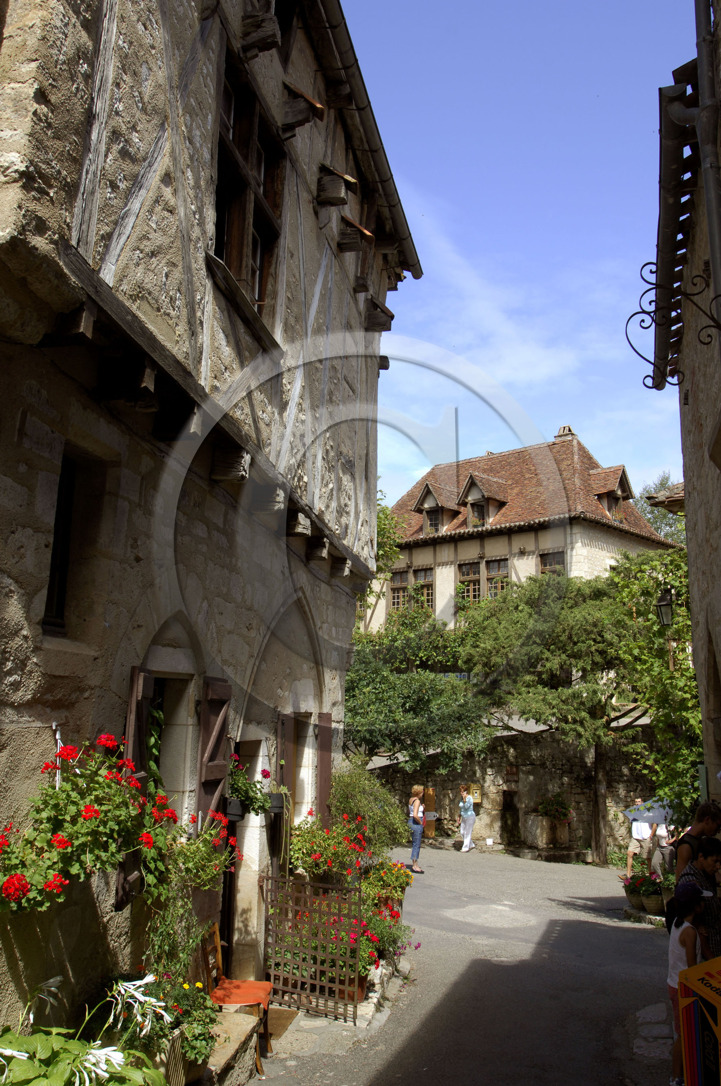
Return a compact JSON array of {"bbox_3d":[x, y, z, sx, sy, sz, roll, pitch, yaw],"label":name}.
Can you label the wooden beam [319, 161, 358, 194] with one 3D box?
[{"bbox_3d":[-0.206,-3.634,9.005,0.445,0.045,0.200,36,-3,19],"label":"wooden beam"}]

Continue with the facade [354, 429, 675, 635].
[{"bbox_3d":[6.082,1.045,36.851,11.200,10.890,8.000,-10,-16,43],"label":"facade"}]

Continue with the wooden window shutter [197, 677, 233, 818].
[{"bbox_3d":[-1.043,1.616,6.492,0.060,1.270,0.526,-2,-12,15],"label":"wooden window shutter"}]

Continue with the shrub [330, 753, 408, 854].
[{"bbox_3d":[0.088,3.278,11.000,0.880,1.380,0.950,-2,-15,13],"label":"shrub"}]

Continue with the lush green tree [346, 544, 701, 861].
[{"bbox_3d":[3.626,3.664,20.600,7.300,7.000,5.300,-1,-12,9],"label":"lush green tree"}]

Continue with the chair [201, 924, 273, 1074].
[{"bbox_3d":[-0.852,3.189,6.402,0.430,0.860,0.430,0,-15,4],"label":"chair"}]

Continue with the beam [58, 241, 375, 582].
[{"bbox_3d":[-0.641,-0.403,7.843,0.160,0.170,7.850,-1,-12,11],"label":"beam"}]

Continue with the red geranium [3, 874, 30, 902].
[{"bbox_3d":[-1.427,1.429,3.750,0.115,0.110,0.115,-2,-15,13],"label":"red geranium"}]

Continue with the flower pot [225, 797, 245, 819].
[{"bbox_3d":[-0.921,1.965,6.700,0.165,0.165,0.165,1,-14,0],"label":"flower pot"}]

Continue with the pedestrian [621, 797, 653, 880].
[{"bbox_3d":[6.029,6.445,19.700,0.540,1.720,0.520,13,-18,-39],"label":"pedestrian"}]

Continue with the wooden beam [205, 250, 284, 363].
[{"bbox_3d":[-0.791,-1.604,6.462,0.160,0.190,1.450,-1,-12,11],"label":"wooden beam"}]

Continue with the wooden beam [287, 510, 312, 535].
[{"bbox_3d":[-0.620,-0.174,8.498,0.280,0.220,0.280,-1,-12,11],"label":"wooden beam"}]

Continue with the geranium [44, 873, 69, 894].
[{"bbox_3d":[-1.312,1.470,3.900,0.085,0.080,0.095,-2,-14,13],"label":"geranium"}]

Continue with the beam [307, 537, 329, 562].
[{"bbox_3d":[-0.458,0.049,9.252,0.260,0.210,0.250,-1,-12,11],"label":"beam"}]

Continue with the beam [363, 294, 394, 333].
[{"bbox_3d":[0.264,-2.878,11.451,0.330,0.320,0.280,-1,-12,11],"label":"beam"}]

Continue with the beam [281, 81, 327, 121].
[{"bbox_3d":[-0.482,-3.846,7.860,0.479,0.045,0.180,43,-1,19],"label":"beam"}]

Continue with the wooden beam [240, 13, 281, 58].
[{"bbox_3d":[-0.737,-3.865,6.901,0.280,0.250,0.150,-2,-14,13],"label":"wooden beam"}]

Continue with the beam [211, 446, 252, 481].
[{"bbox_3d":[-1.000,-0.599,6.894,0.310,0.250,0.180,-2,-15,13],"label":"beam"}]

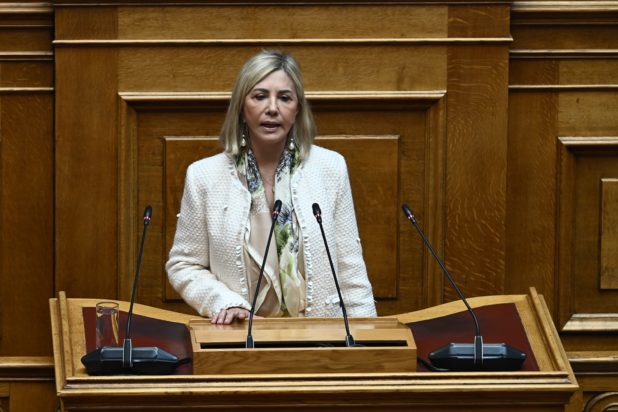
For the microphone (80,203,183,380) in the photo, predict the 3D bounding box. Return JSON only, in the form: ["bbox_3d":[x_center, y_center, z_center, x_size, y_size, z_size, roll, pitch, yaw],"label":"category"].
[{"bbox_3d":[-0.444,0.206,14.550,0.250,0.370,0.260,1,13,3],"label":"microphone"}]

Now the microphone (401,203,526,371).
[{"bbox_3d":[0.387,0.200,14.550,0.300,0.375,0.220,-2,13,-10],"label":"microphone"}]

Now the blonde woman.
[{"bbox_3d":[-0.096,0.430,15.050,0.530,1.660,0.460,-1,13,-5],"label":"blonde woman"}]

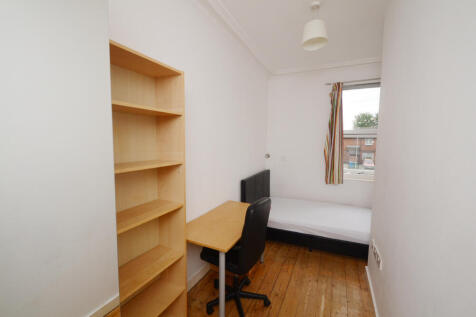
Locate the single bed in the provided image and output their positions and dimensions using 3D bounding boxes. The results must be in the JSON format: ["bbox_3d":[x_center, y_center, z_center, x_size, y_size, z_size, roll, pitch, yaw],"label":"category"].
[{"bbox_3d":[1.208,0.822,3.371,1.980,0.953,1.210,2,5,22],"label":"single bed"}]

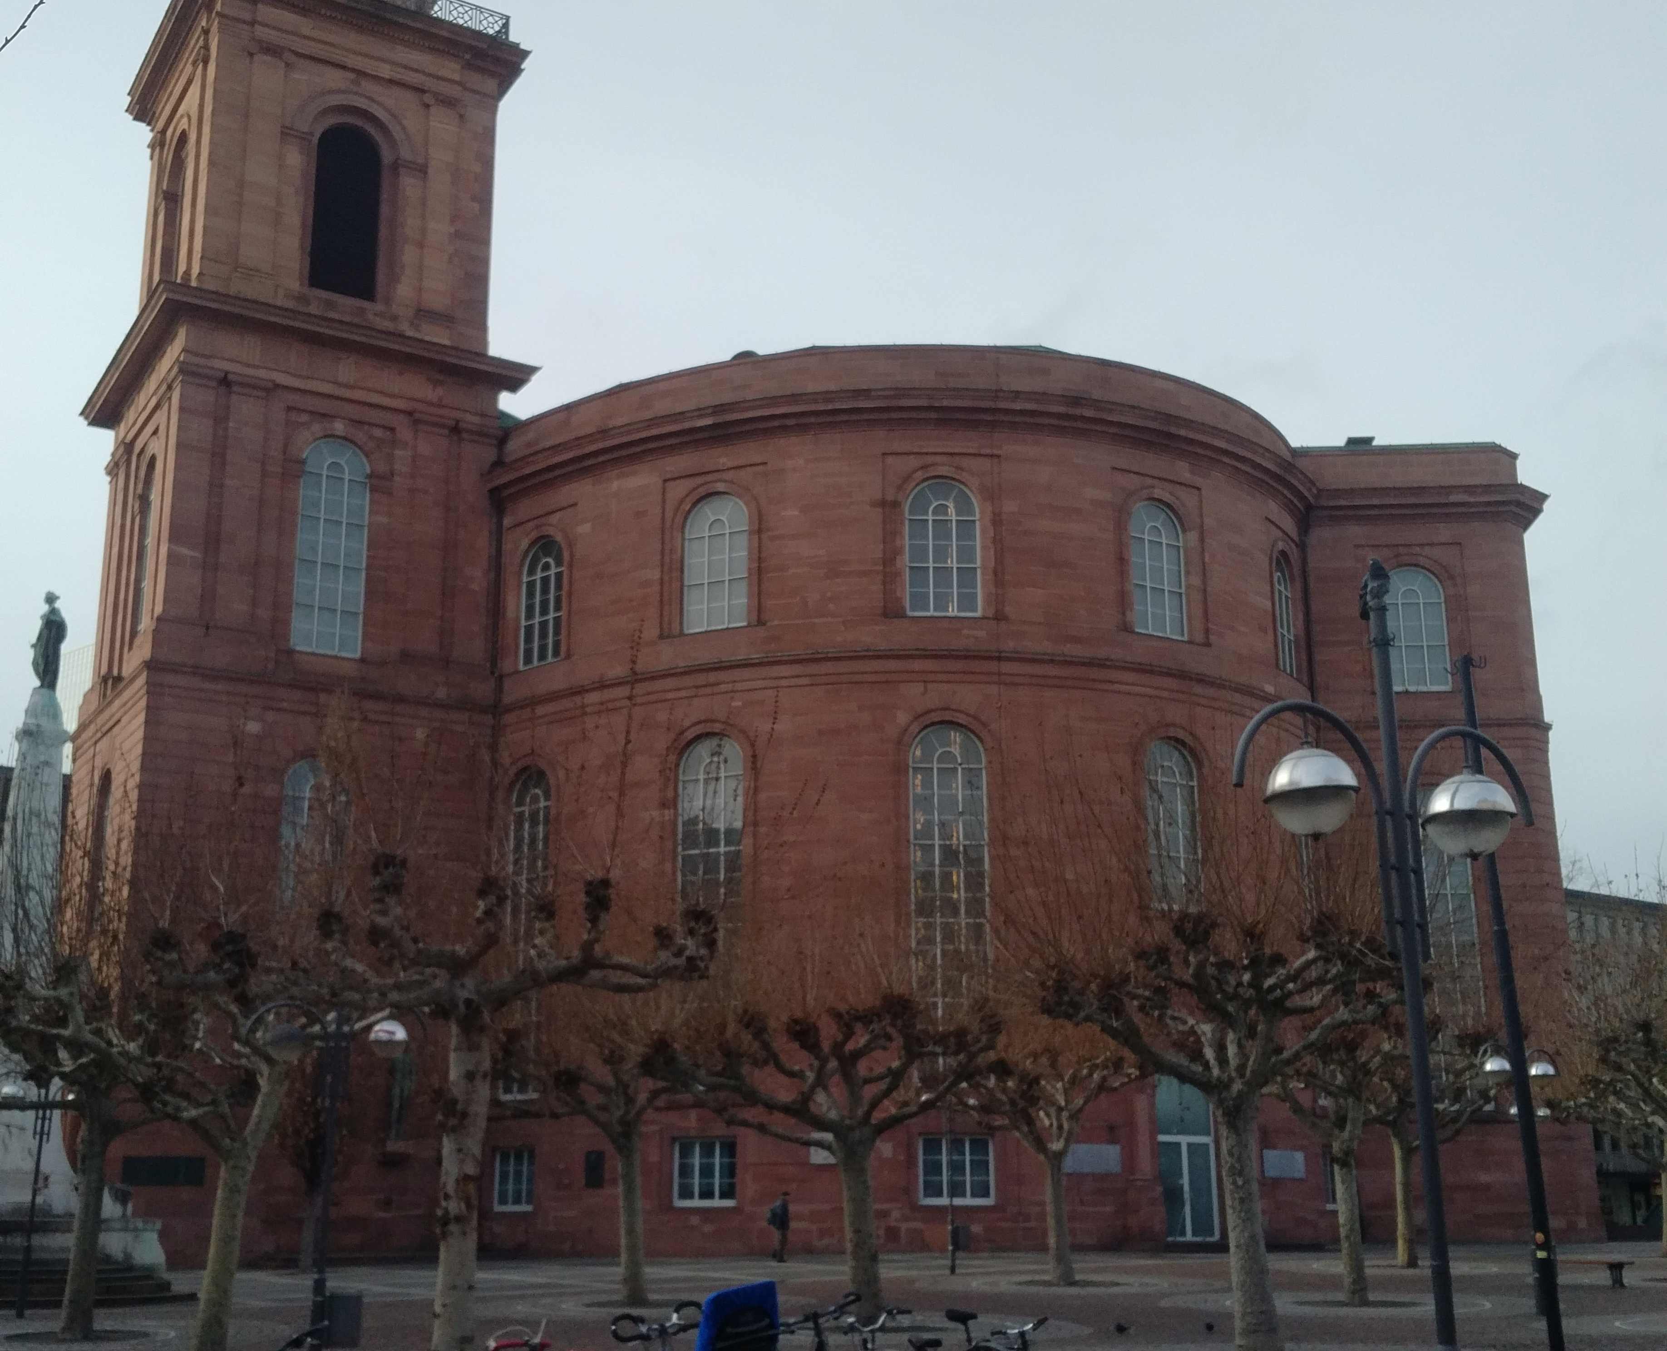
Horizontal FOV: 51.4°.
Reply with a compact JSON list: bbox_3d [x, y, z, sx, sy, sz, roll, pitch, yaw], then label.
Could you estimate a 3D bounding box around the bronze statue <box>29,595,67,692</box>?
[{"bbox_3d":[-15.200,-0.600,33.500,0.680,2.000,0.720,8,-17,-32],"label":"bronze statue"}]

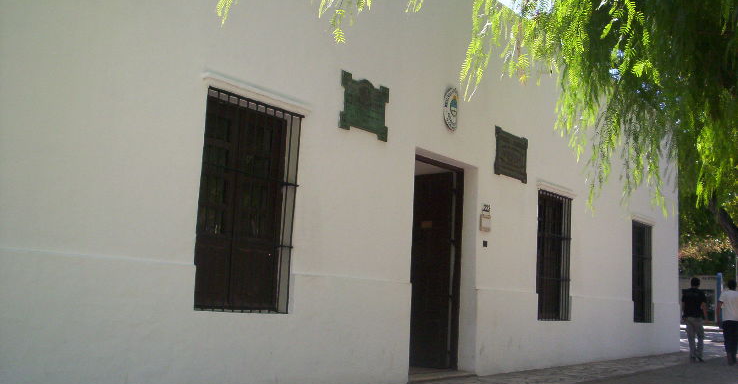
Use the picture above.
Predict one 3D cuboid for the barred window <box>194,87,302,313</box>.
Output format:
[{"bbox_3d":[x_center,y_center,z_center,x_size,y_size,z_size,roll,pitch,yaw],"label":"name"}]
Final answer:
[{"bbox_3d":[-1.093,0.126,7.367,0.060,1.982,1.240,-4,-10,37],"label":"barred window"}]

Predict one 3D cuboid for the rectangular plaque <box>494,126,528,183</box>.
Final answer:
[{"bbox_3d":[2.155,-0.535,11.713,0.040,0.705,1.065,-4,-10,37],"label":"rectangular plaque"}]

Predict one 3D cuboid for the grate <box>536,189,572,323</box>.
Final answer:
[{"bbox_3d":[3.015,1.063,12.796,0.100,2.035,1.341,-4,-10,37],"label":"grate"}]

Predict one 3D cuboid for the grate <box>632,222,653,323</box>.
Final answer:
[{"bbox_3d":[5.678,1.668,16.234,0.060,2.035,1.283,-4,-10,37],"label":"grate"}]

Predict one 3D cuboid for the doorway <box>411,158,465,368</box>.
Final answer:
[{"bbox_3d":[0.861,0.952,10.175,0.250,2.767,1.601,-4,-10,37],"label":"doorway"}]

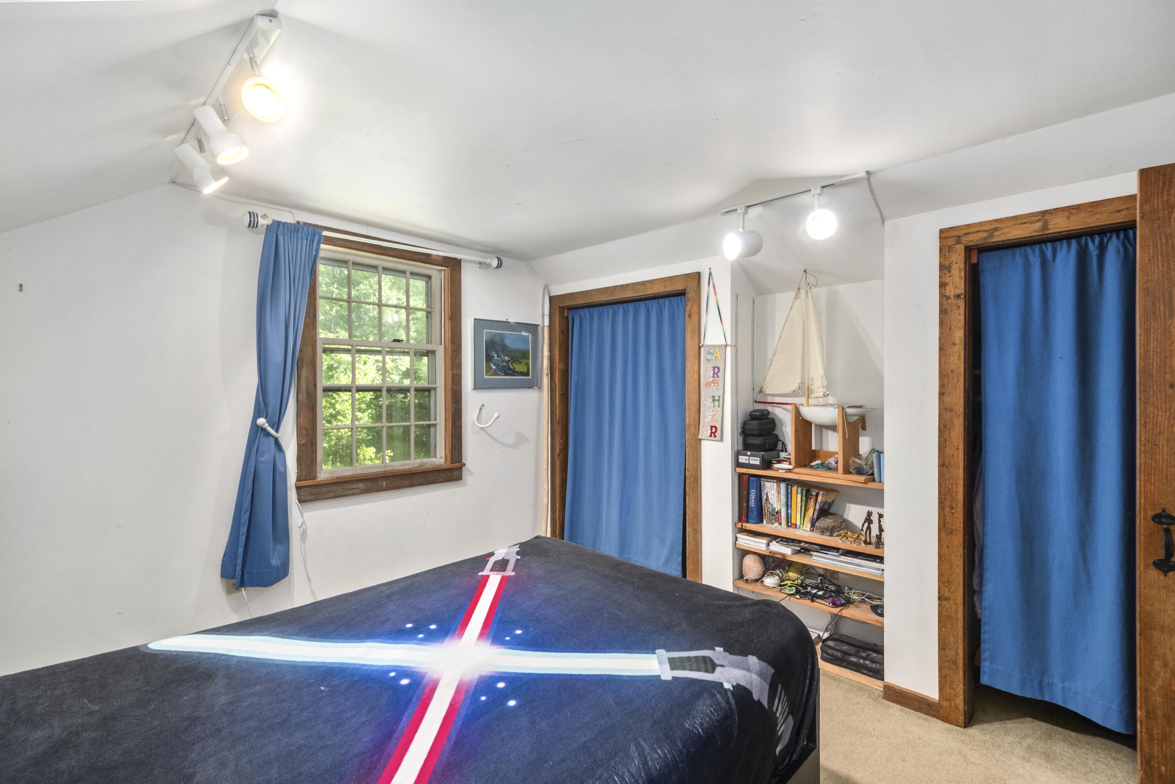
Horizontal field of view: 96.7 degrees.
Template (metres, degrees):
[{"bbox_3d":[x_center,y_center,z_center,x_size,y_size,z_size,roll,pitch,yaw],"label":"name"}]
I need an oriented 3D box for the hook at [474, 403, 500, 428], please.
[{"bbox_3d":[-0.609,0.138,3.134,0.110,0.145,0.090,0,0,43],"label":"hook"}]

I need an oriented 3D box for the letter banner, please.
[{"bbox_3d":[0.620,0.006,2.593,0.122,0.465,0.012,4,3,42],"label":"letter banner"}]

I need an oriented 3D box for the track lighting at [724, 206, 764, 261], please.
[{"bbox_3d":[0.688,-0.685,2.283,0.155,0.234,0.117,0,0,-23],"label":"track lighting"}]

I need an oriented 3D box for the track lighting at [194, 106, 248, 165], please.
[{"bbox_3d":[-1.028,-0.721,1.455,0.090,0.135,0.090,-35,14,-21],"label":"track lighting"}]

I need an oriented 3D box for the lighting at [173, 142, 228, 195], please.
[{"bbox_3d":[-1.157,-0.670,1.555,0.085,0.088,0.130,0,-44,35],"label":"lighting"}]

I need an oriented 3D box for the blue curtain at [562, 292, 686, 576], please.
[{"bbox_3d":[0.200,0.273,3.094,0.887,1.590,0.080,0,0,42],"label":"blue curtain"}]

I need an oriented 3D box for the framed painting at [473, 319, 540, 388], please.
[{"bbox_3d":[-0.484,-0.222,3.159,0.022,0.403,0.513,0,0,42],"label":"framed painting"}]

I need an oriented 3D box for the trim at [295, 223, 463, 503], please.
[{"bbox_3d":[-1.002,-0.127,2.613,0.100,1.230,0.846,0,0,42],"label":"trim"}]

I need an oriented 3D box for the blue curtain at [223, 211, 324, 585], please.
[{"bbox_3d":[-1.370,0.043,2.291,0.130,1.570,0.394,0,0,43],"label":"blue curtain"}]

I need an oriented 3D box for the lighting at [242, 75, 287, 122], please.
[{"bbox_3d":[-0.764,-0.677,1.218,0.090,0.090,0.135,0,21,-41],"label":"lighting"}]

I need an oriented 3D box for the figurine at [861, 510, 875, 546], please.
[{"bbox_3d":[1.214,0.586,2.265,0.055,0.148,0.045,0,0,38],"label":"figurine"}]

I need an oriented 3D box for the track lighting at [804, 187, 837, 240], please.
[{"bbox_3d":[0.912,-0.694,2.078,0.117,0.232,0.155,0,0,10],"label":"track lighting"}]

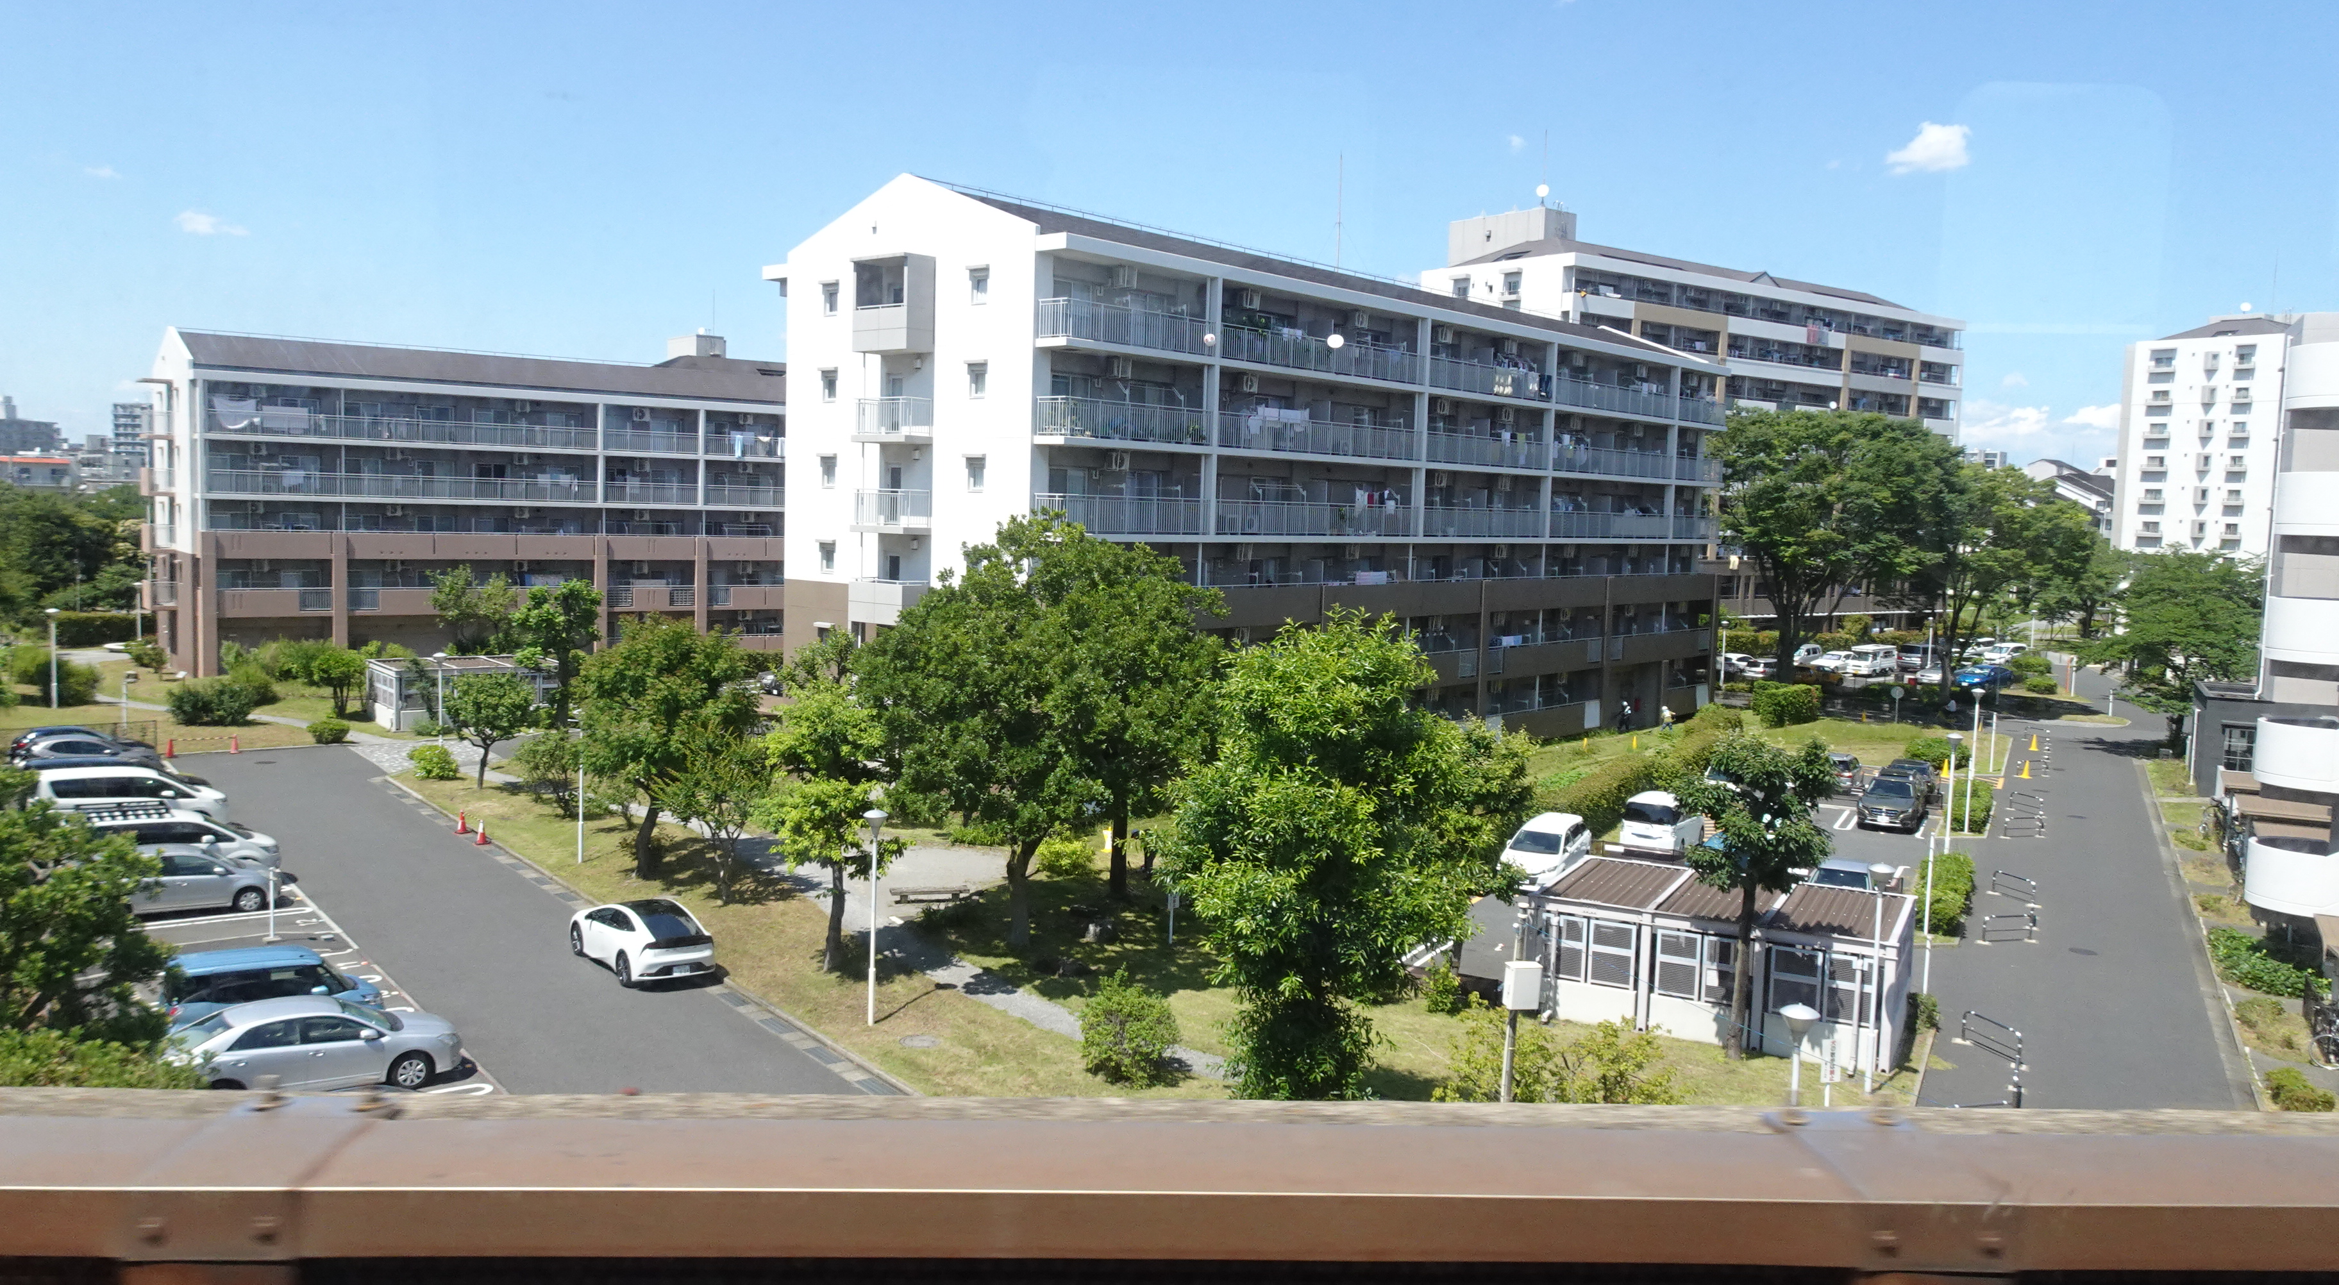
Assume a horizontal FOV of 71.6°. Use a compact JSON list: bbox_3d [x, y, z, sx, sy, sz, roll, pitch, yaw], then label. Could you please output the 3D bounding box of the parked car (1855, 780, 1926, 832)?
[{"bbox_3d":[24.799,5.294,55.456,1.800,1.600,4.450,4,5,28],"label":"parked car"}]

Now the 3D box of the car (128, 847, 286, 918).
[{"bbox_3d":[-23.122,5.504,37.525,4.400,1.550,1.700,-2,6,-37],"label":"car"}]

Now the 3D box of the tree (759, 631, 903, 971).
[{"bbox_3d":[-7.087,3.503,34.304,3.200,6.900,3.200,2,5,0],"label":"tree"}]

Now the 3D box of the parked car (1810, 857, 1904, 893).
[{"bbox_3d":[17.033,6.396,40.731,1.690,1.510,4.100,5,6,29],"label":"parked car"}]

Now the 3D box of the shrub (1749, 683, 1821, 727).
[{"bbox_3d":[30.630,3.048,80.396,2.000,1.800,4.200,6,7,42],"label":"shrub"}]

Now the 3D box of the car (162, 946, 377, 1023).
[{"bbox_3d":[-15.927,6.348,28.784,3.450,1.660,1.500,-2,6,-36],"label":"car"}]

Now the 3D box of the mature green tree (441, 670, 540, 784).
[{"bbox_3d":[-22.535,2.958,53.819,3.345,3.915,3.345,0,5,-23],"label":"mature green tree"}]

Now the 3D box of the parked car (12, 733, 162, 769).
[{"bbox_3d":[-35.872,3.884,53.568,4.250,1.530,1.780,-2,6,-35],"label":"parked car"}]

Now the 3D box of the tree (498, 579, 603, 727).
[{"bbox_3d":[-25.625,0.605,67.424,4.100,6.350,4.000,2,5,0],"label":"tree"}]

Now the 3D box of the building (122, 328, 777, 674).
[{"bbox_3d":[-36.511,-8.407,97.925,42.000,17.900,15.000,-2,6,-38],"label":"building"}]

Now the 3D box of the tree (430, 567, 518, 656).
[{"bbox_3d":[-35.066,-0.943,81.747,4.400,5.900,4.400,2,5,0],"label":"tree"}]

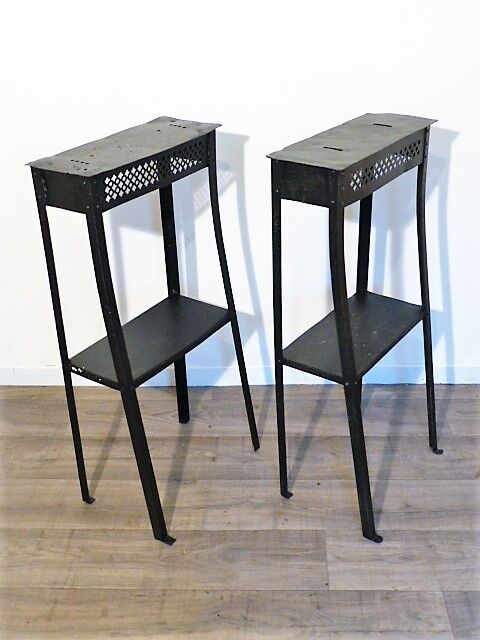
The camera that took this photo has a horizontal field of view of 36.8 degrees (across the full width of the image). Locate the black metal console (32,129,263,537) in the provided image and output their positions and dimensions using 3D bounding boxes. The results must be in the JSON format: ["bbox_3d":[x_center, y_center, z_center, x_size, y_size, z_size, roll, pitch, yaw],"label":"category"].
[{"bbox_3d":[-0.190,0.028,1.688,0.297,0.880,0.414,17,34,31],"label":"black metal console"}]

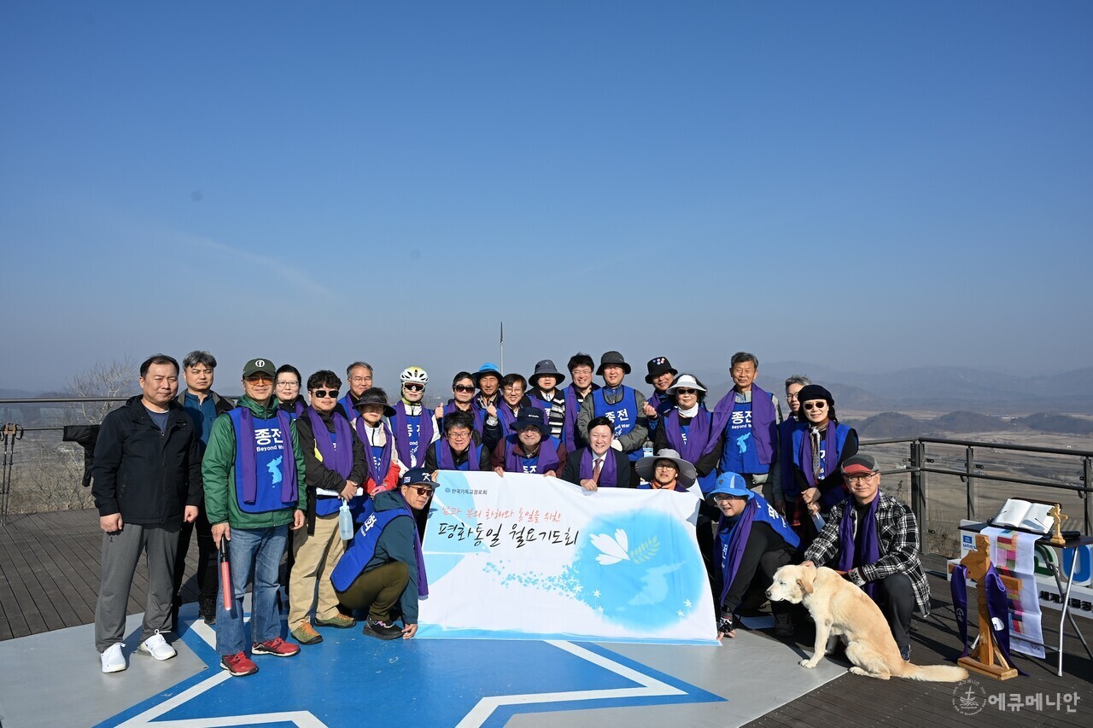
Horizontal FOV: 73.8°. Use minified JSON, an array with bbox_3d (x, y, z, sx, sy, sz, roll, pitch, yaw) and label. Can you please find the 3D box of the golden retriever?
[{"bbox_3d":[1.775,1.420,4.090,0.980,0.550,0.350,-1,-2,22],"label":"golden retriever"}]

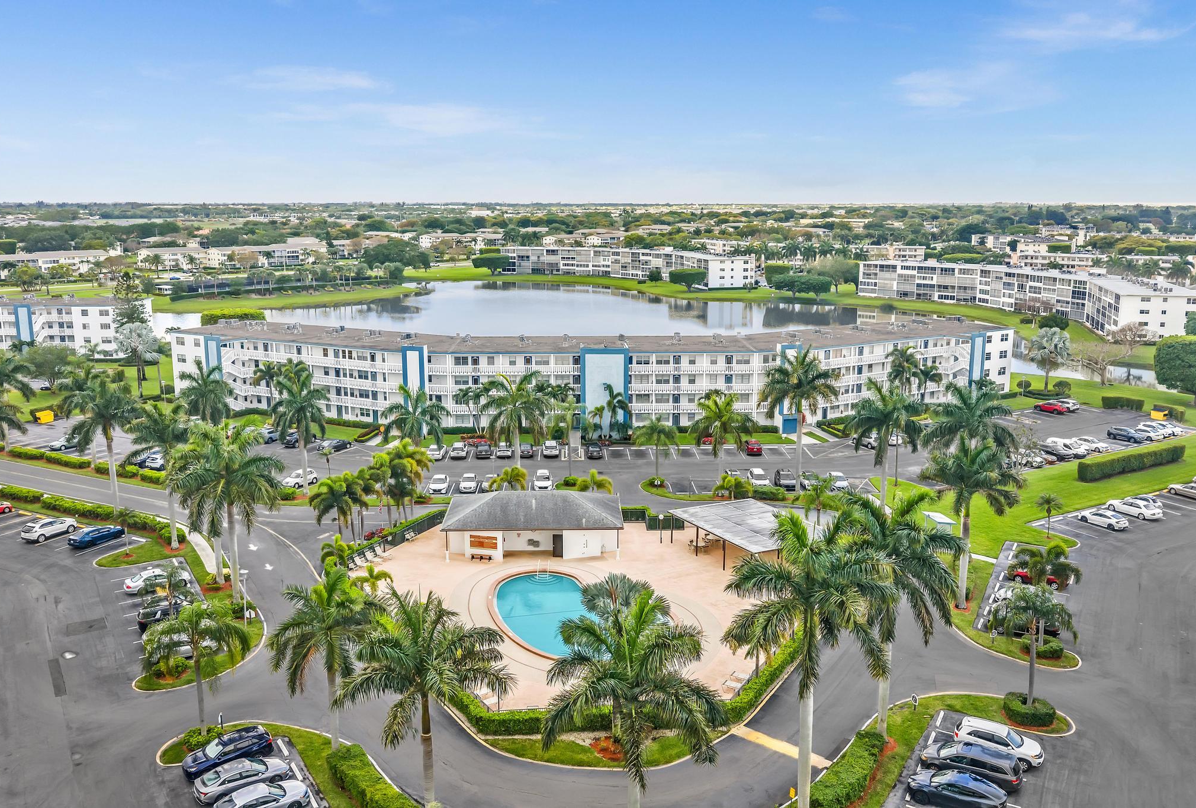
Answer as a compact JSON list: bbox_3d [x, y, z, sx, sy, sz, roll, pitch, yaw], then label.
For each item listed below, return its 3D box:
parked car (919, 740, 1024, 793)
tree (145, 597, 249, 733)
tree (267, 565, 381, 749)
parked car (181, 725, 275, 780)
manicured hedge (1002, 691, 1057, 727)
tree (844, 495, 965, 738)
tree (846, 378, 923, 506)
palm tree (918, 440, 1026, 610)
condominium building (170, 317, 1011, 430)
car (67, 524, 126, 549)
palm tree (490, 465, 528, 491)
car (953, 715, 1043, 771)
[{"bbox_3d":[20.222,19.405,51.108,5.150,1.740,2.010,7,14,29],"label":"parked car"},{"bbox_3d":[-22.590,15.174,53.395,6.110,8.820,6.110,0,12,0],"label":"tree"},{"bbox_3d":[-14.889,14.285,52.313,6.550,11.250,6.550,0,12,0],"label":"tree"},{"bbox_3d":[-20.326,19.200,51.789,4.600,1.700,1.860,-8,14,-32],"label":"parked car"},{"bbox_3d":[25.935,18.461,56.726,2.950,1.000,2.450,6,13,26],"label":"manicured hedge"},{"bbox_3d":[16.754,12.440,53.123,7.300,14.520,7.300,4,13,18],"label":"tree"},{"bbox_3d":[27.926,4.409,92.166,7.710,13.680,7.710,0,12,0],"label":"tree"},{"bbox_3d":[27.943,8.970,70.935,7.750,13.630,7.750,0,12,0],"label":"palm tree"},{"bbox_3d":[0.204,-5.560,144.051,134.000,11.500,42.000,0,12,-2],"label":"condominium building"},{"bbox_3d":[-46.864,12.247,88.232,1.840,1.450,4.880,6,14,27],"label":"car"},{"bbox_3d":[-8.766,8.741,93.820,3.700,4.800,3.700,-1,12,-5],"label":"palm tree"},{"bbox_3d":[23.077,19.496,54.152,4.685,1.720,1.885,6,14,27],"label":"car"}]

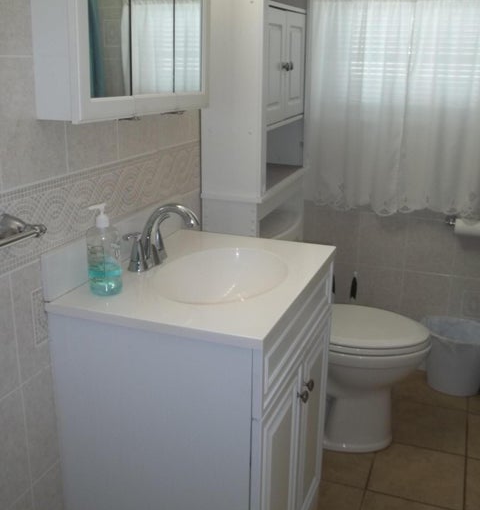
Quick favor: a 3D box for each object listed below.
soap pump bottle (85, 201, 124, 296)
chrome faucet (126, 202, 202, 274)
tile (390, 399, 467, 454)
[{"bbox_3d":[-0.283,-0.014,1.274,0.073,0.186,0.066,-3,18,-13],"label":"soap pump bottle"},{"bbox_3d":[-0.170,-0.048,1.442,0.165,0.155,0.220,7,18,19],"label":"chrome faucet"},{"bbox_3d":[0.717,0.664,2.361,0.303,0.010,0.303,7,18,19],"label":"tile"}]

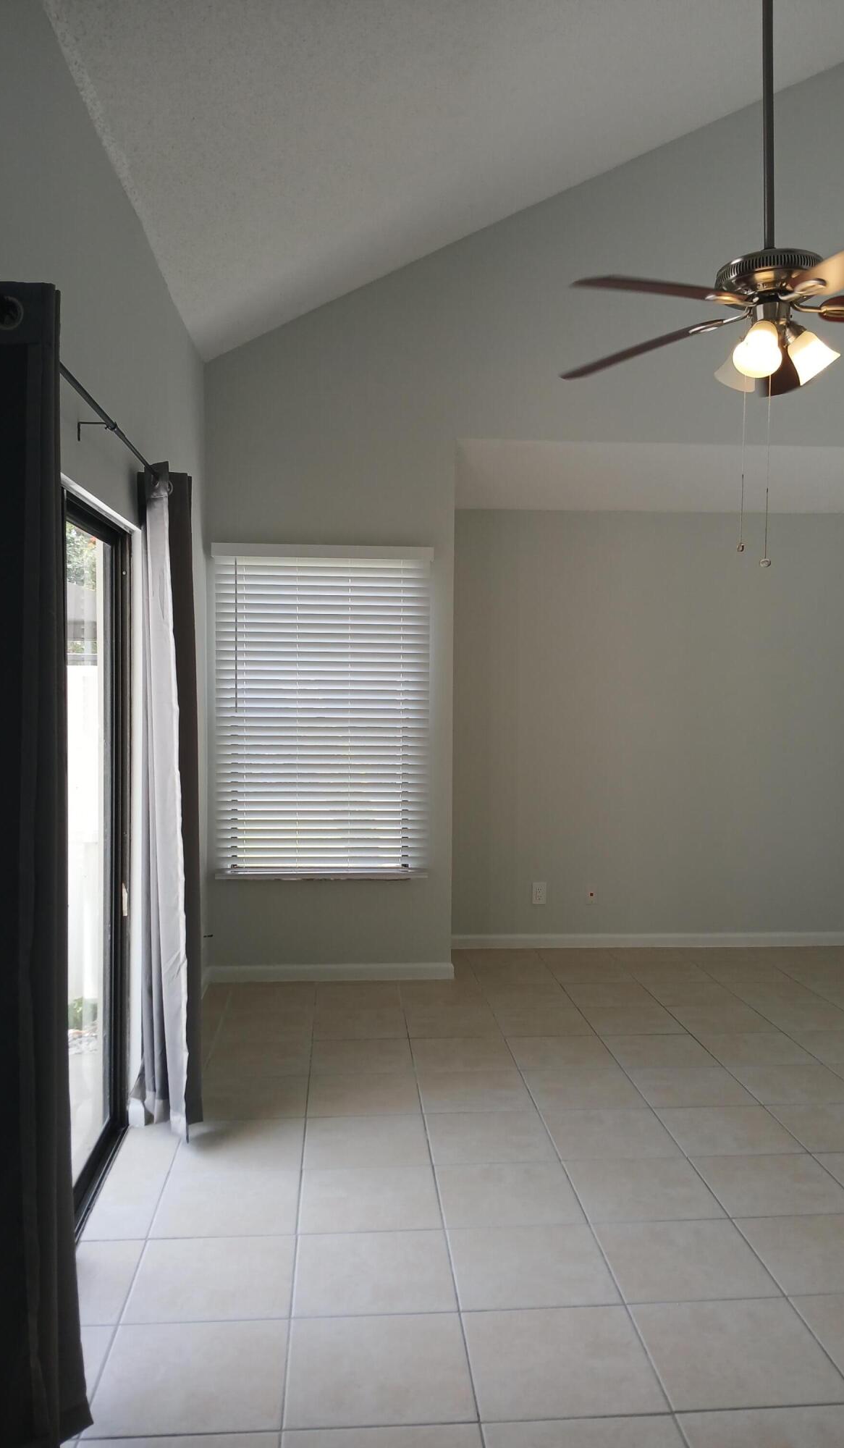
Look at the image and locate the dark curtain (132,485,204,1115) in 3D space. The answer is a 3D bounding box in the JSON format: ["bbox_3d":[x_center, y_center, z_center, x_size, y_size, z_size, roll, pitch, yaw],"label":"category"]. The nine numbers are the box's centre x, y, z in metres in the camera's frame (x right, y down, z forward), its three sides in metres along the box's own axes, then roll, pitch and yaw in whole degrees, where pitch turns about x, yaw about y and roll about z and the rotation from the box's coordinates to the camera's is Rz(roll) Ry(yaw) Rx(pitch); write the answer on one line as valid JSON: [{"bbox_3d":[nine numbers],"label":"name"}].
[{"bbox_3d":[-0.837,0.248,3.578,0.196,2.171,0.318,0,3,-4],"label":"dark curtain"}]

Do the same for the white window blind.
[{"bbox_3d":[-0.485,-0.056,5.368,1.066,1.630,0.090,0,3,-4],"label":"white window blind"}]

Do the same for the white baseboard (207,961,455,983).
[{"bbox_3d":[-0.446,1.247,5.459,1.236,0.080,0.015,0,3,-4],"label":"white baseboard"}]

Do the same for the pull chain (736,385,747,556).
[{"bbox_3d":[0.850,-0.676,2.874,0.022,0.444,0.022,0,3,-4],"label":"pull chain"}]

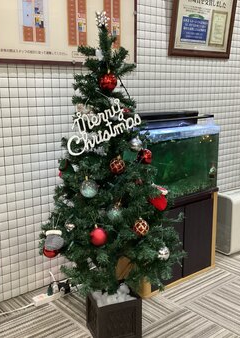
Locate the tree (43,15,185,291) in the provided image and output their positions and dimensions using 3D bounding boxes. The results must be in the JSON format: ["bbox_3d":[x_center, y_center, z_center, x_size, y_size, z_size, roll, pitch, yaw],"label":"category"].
[{"bbox_3d":[-0.041,0.002,1.684,0.650,1.255,0.630,-6,13,-27],"label":"tree"}]

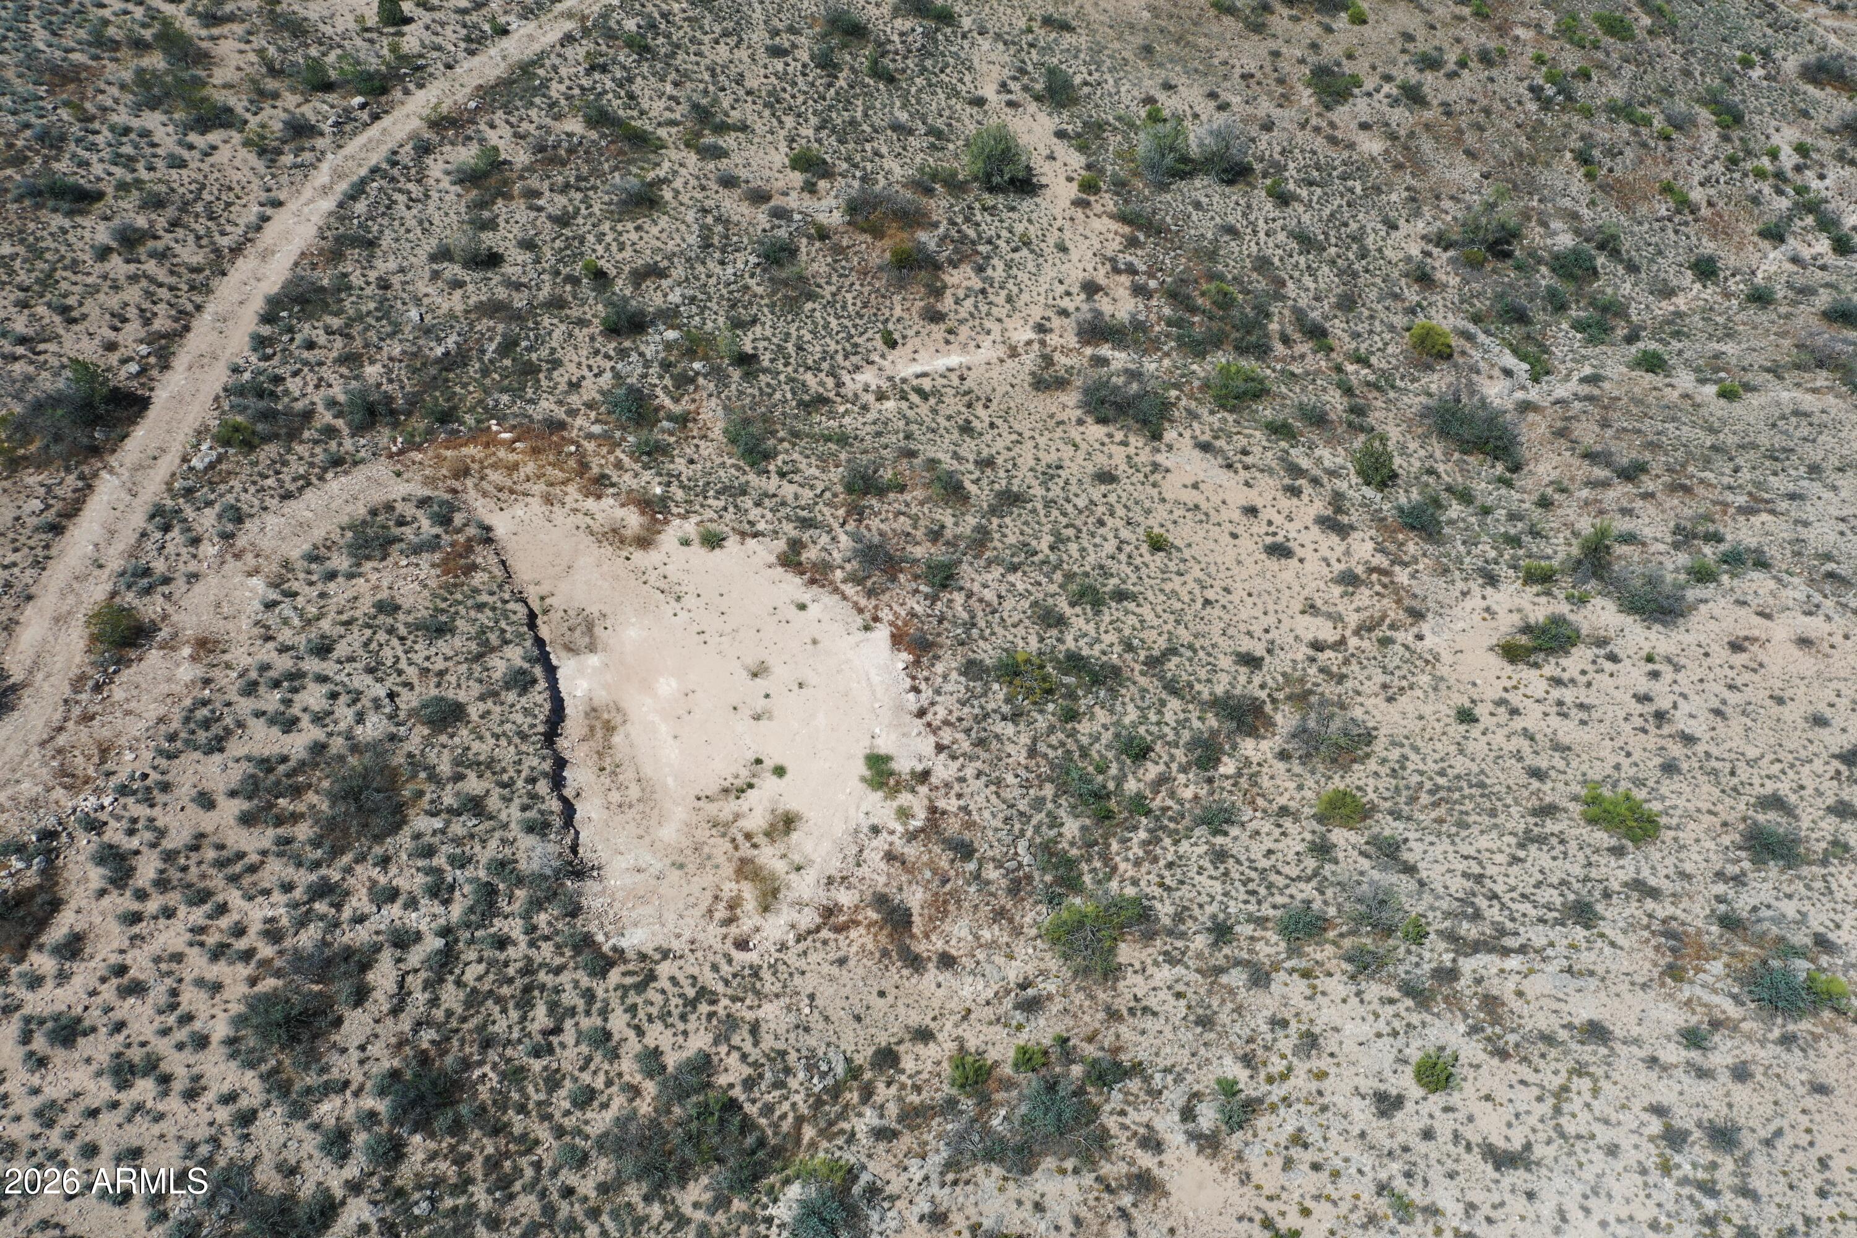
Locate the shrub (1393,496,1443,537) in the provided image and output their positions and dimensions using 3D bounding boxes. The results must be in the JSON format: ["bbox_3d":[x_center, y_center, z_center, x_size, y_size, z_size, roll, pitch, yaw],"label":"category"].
[{"bbox_3d":[19.479,-4.071,57.456,1.920,1.250,1.920,0,46,0],"label":"shrub"}]

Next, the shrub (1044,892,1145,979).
[{"bbox_3d":[5.036,9.634,43.977,3.136,1.923,2.509,8,44,8],"label":"shrub"}]

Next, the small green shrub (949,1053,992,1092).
[{"bbox_3d":[1.209,13.010,41.496,1.180,0.890,1.130,0,46,0],"label":"small green shrub"}]

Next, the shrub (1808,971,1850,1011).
[{"bbox_3d":[26.868,11.090,43.106,1.169,0.982,1.299,-31,51,-29],"label":"shrub"}]

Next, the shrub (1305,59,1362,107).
[{"bbox_3d":[24.280,-32.090,86.650,3.330,2.690,3.160,12,47,11],"label":"shrub"}]

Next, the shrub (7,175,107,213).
[{"bbox_3d":[-47.714,-23.291,78.968,5.235,2.356,3.665,-24,48,-23],"label":"shrub"}]

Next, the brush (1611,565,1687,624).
[{"bbox_3d":[27.786,-0.950,55.601,2.904,1.550,2.614,25,48,24],"label":"brush"}]

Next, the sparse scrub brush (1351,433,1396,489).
[{"bbox_3d":[18.891,-6.710,61.258,1.908,2.259,1.812,15,45,15],"label":"sparse scrub brush"}]

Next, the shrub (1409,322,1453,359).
[{"bbox_3d":[25.590,-14.220,73.510,2.290,1.730,2.290,18,51,15],"label":"shrub"}]

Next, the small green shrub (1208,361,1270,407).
[{"bbox_3d":[13.547,-10.228,63.021,2.670,1.650,2.430,0,46,0],"label":"small green shrub"}]

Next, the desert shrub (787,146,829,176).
[{"bbox_3d":[-6.820,-25.790,81.350,2.280,1.420,2.170,-4,46,-4],"label":"desert shrub"}]

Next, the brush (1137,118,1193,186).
[{"bbox_3d":[13.269,-26.303,81.285,3.103,3.601,2.948,7,43,7],"label":"brush"}]

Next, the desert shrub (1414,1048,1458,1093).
[{"bbox_3d":[16.790,14.990,47.880,1.370,1.300,1.450,0,49,0],"label":"desert shrub"}]

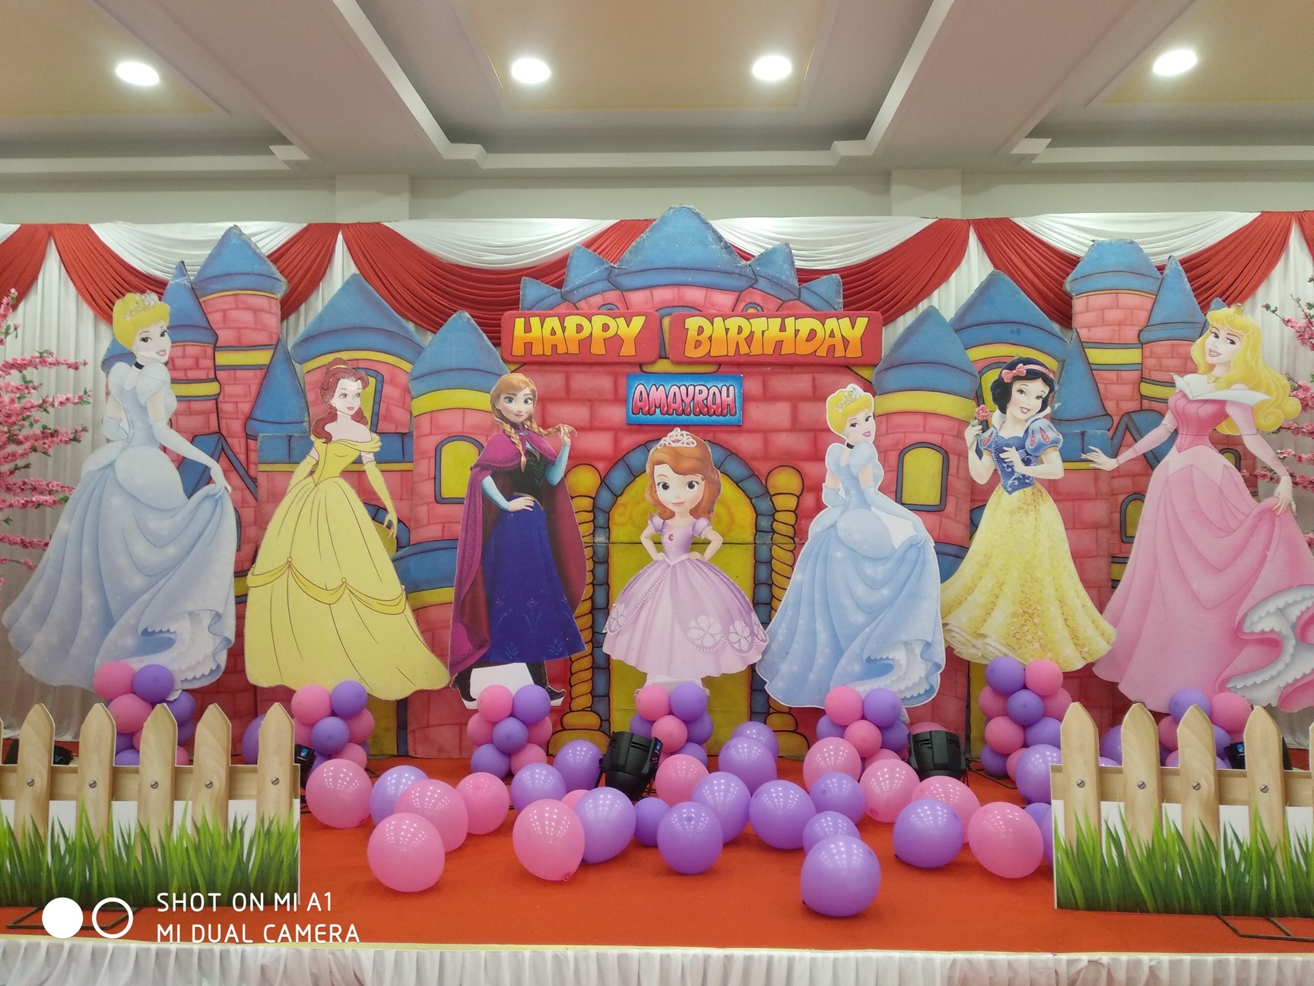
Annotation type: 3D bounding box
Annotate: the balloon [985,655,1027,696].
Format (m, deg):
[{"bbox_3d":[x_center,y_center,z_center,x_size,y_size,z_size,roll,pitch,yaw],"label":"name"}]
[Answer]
[{"bbox_3d":[1.558,0.818,4.420,0.182,0.182,0.182,0,0,2],"label":"balloon"}]

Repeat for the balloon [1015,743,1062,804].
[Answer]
[{"bbox_3d":[1.537,1.111,3.905,0.234,0.241,0.238,0,-1,2],"label":"balloon"}]

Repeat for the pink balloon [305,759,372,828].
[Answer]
[{"bbox_3d":[-1.148,1.083,3.560,0.225,0.234,0.229,0,-1,2],"label":"pink balloon"}]

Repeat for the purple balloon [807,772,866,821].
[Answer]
[{"bbox_3d":[0.656,1.112,3.605,0.199,0.186,0.193,0,-1,2],"label":"purple balloon"}]

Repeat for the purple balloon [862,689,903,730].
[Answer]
[{"bbox_3d":[1.000,0.948,4.370,0.168,0.173,0.168,0,0,0],"label":"purple balloon"}]

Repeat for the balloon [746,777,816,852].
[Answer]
[{"bbox_3d":[0.436,1.119,3.437,0.236,0.241,0.245,0,-1,0],"label":"balloon"}]

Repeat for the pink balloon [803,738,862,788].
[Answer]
[{"bbox_3d":[0.695,1.089,3.906,0.232,0.240,0.243,0,0,0],"label":"pink balloon"}]

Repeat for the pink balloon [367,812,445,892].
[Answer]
[{"bbox_3d":[-0.775,1.111,3.055,0.240,0.246,0.250,0,-1,0],"label":"pink balloon"}]

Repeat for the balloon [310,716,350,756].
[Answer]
[{"bbox_3d":[-1.404,1.043,4.230,0.165,0.167,0.175,0,-1,0],"label":"balloon"}]

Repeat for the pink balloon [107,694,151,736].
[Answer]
[{"bbox_3d":[-2.170,0.912,4.059,0.170,0.165,0.168,0,-1,2],"label":"pink balloon"}]

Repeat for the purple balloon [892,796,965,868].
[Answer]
[{"bbox_3d":[0.873,1.093,3.169,0.216,0.208,0.212,0,-1,2],"label":"purple balloon"}]

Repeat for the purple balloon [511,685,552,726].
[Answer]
[{"bbox_3d":[-0.534,0.904,4.207,0.160,0.165,0.163,0,-1,2],"label":"purple balloon"}]

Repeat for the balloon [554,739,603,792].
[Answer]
[{"bbox_3d":[-0.323,1.134,4.090,0.206,0.228,0.215,0,-1,0],"label":"balloon"}]

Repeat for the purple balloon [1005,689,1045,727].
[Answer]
[{"bbox_3d":[1.544,0.900,4.140,0.145,0.154,0.149,0,-1,2],"label":"purple balloon"}]

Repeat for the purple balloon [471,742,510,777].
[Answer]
[{"bbox_3d":[-0.707,1.144,4.207,0.160,0.165,0.163,0,-1,2],"label":"purple balloon"}]

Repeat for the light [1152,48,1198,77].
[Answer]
[{"bbox_3d":[2.189,-1.816,4.172,0.168,0.035,0.168,0,0,0],"label":"light"}]

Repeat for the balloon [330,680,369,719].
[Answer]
[{"bbox_3d":[-1.368,0.922,4.400,0.167,0.172,0.167,0,0,0],"label":"balloon"}]

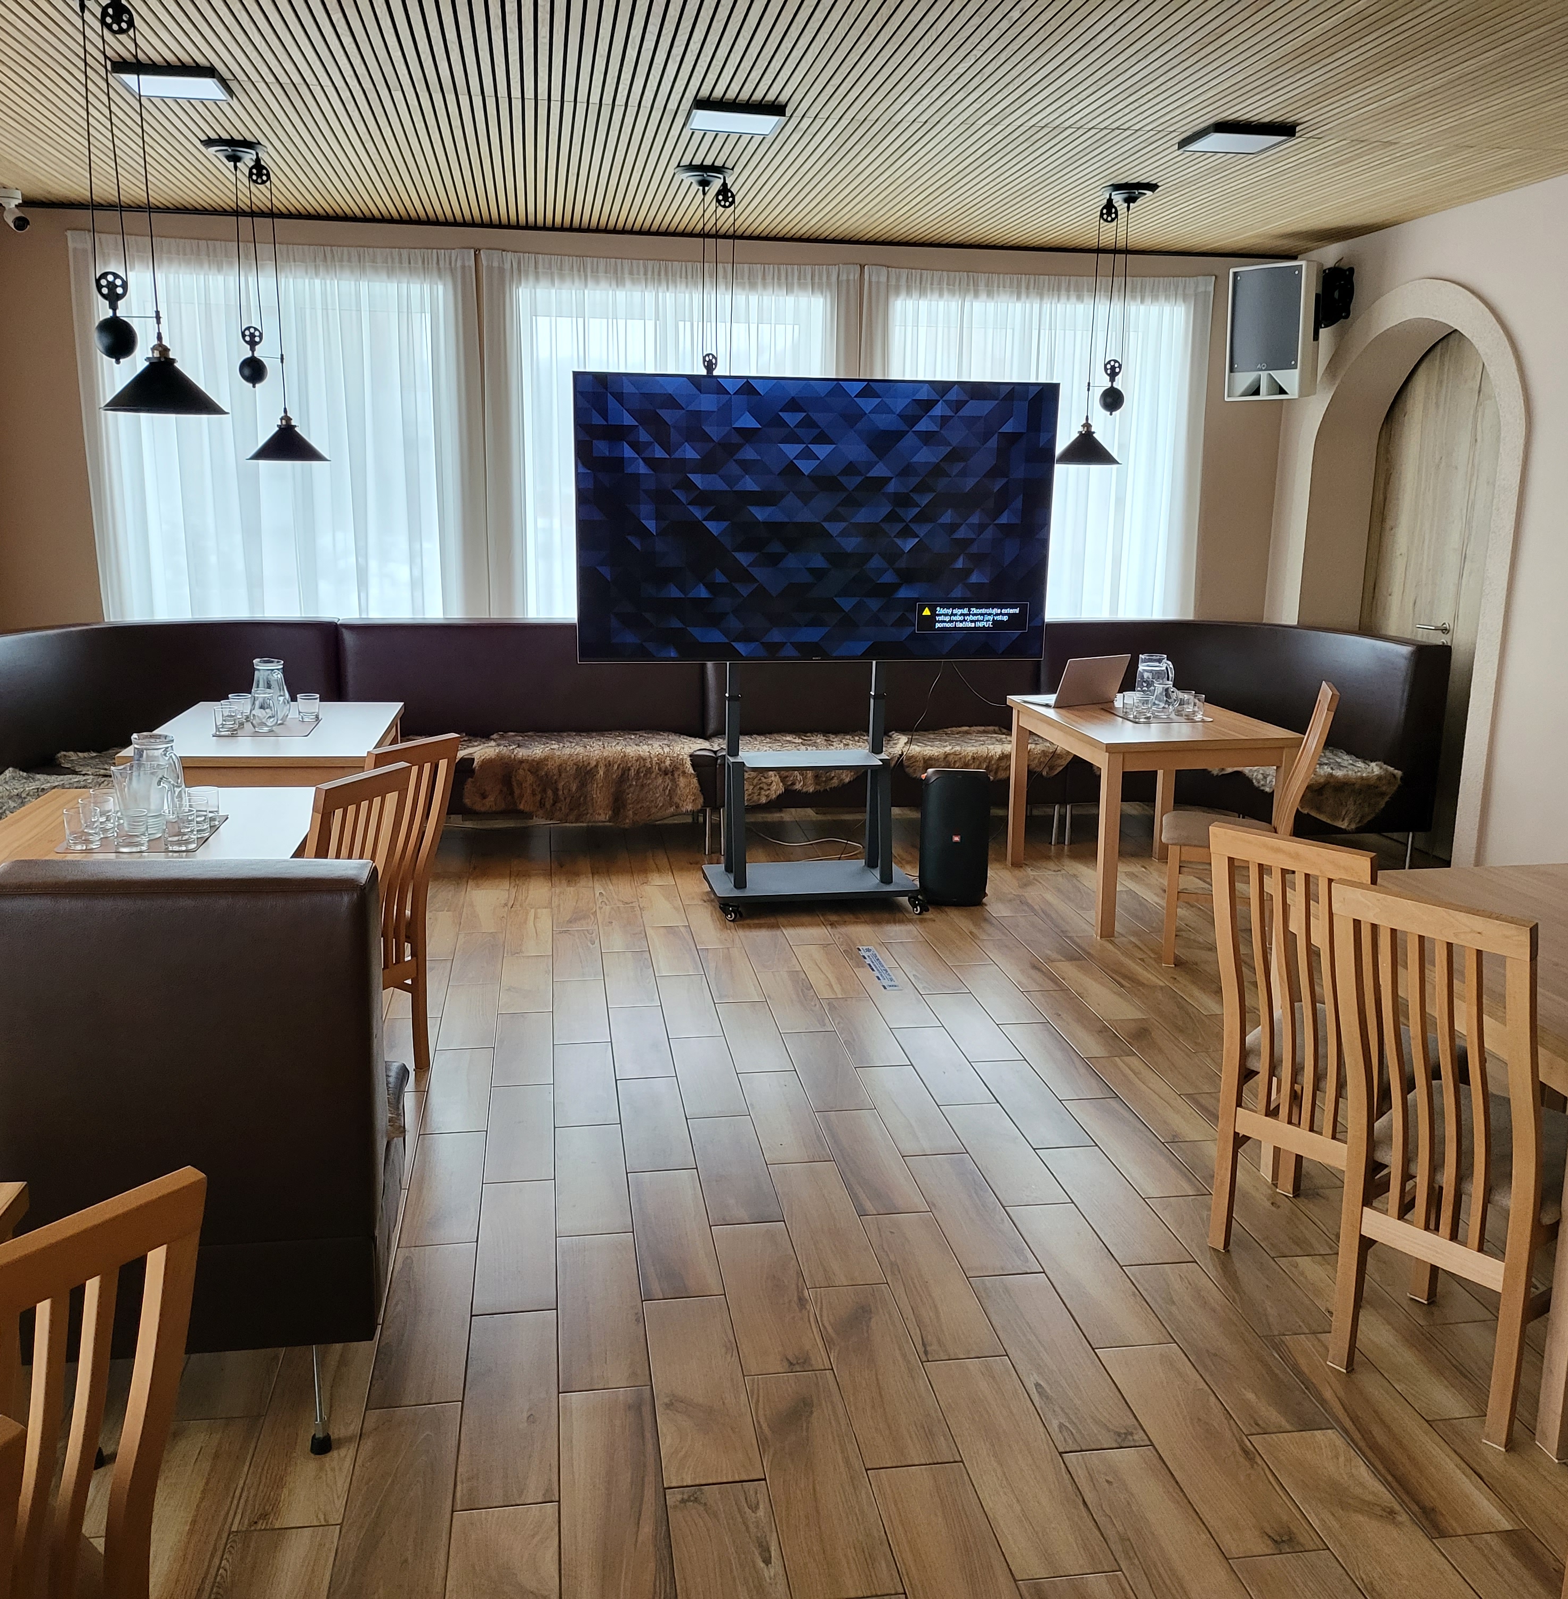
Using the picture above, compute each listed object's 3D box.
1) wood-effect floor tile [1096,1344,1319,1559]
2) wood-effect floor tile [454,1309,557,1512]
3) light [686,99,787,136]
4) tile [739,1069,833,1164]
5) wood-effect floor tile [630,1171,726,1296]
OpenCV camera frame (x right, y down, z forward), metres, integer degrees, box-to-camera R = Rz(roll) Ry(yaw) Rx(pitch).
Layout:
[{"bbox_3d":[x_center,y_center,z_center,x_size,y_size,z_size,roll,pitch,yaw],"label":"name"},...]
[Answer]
[{"bbox_3d":[0.750,1.163,2.674,0.173,0.010,0.599,-1,12,-9],"label":"wood-effect floor tile"},{"bbox_3d":[-0.511,1.134,2.779,0.173,0.010,0.600,-1,12,-9],"label":"wood-effect floor tile"},{"bbox_3d":[-0.158,-2.167,4.699,0.280,0.035,0.280,-1,12,-9],"label":"light"},{"bbox_3d":[-0.002,0.871,4.066,0.173,0.010,0.600,-1,12,-9],"label":"tile"},{"bbox_3d":[-0.256,0.996,3.405,0.173,0.010,0.599,-1,12,-9],"label":"wood-effect floor tile"}]

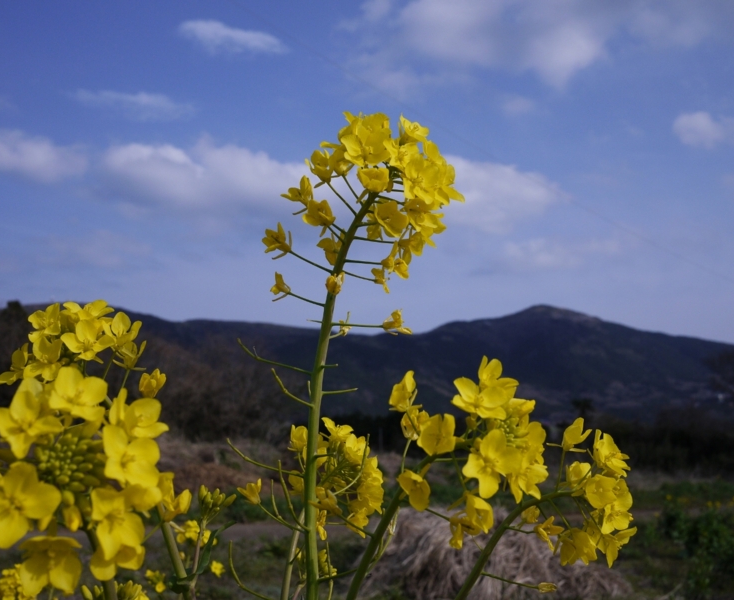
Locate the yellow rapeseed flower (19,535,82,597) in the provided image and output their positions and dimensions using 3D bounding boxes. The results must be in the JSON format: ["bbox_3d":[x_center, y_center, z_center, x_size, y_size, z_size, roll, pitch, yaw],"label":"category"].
[{"bbox_3d":[-0.079,0.066,0.230,0.015,0.015,0.011,0,24,0],"label":"yellow rapeseed flower"}]

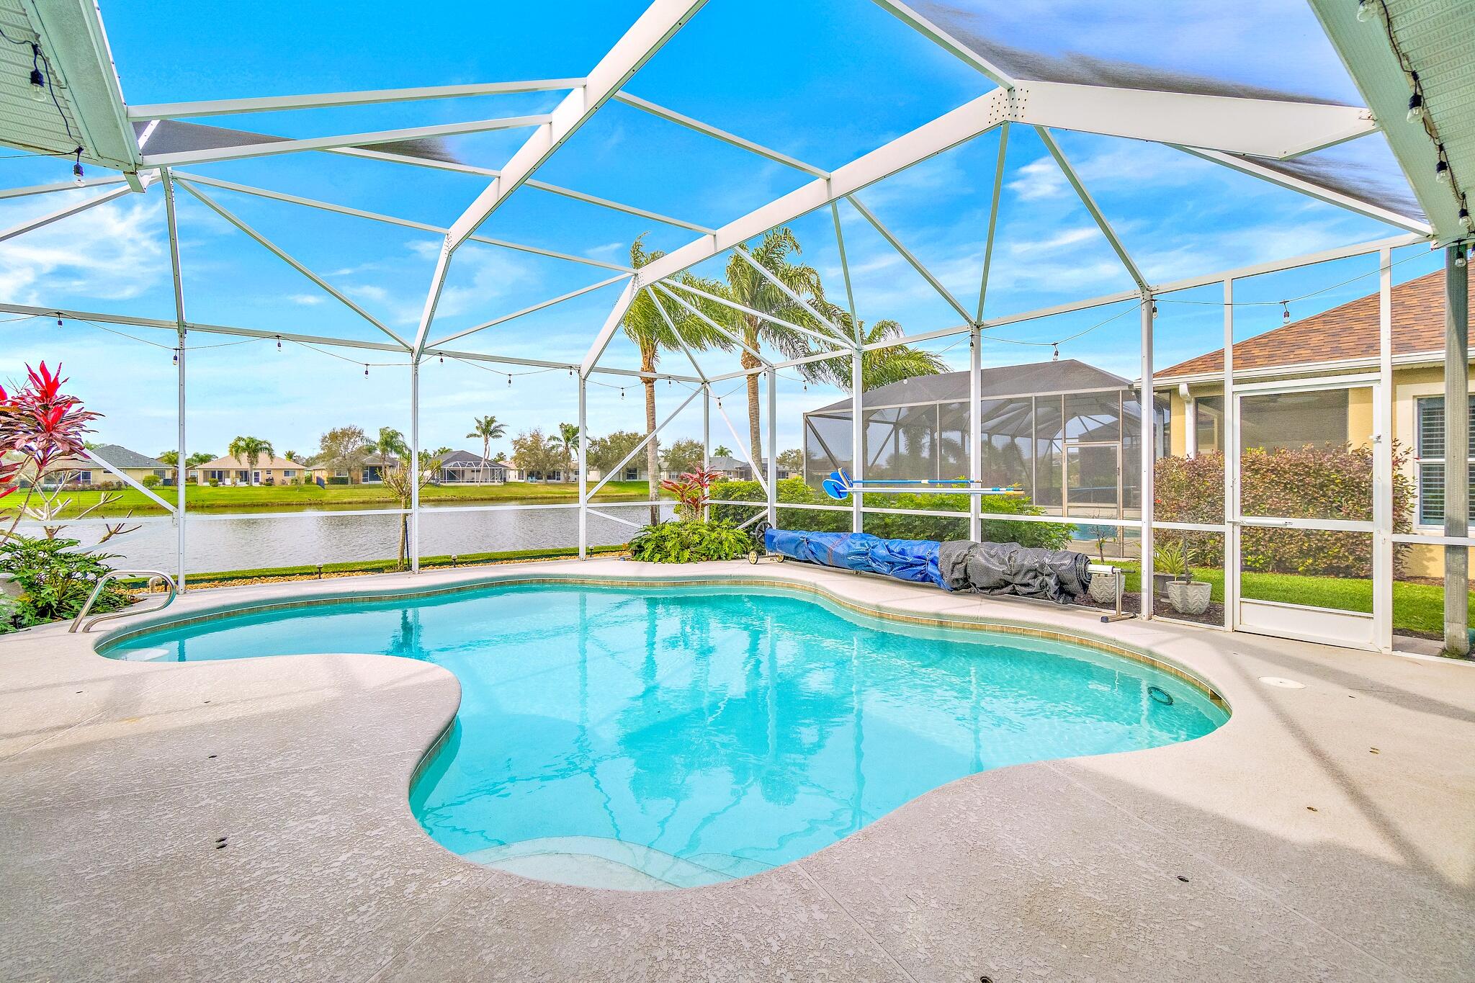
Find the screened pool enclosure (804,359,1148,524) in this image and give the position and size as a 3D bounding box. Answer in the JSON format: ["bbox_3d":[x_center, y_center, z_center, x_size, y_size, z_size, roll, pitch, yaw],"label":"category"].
[{"bbox_3d":[8.457,-0.875,17.607,6.900,3.800,13.000,1,2,40],"label":"screened pool enclosure"}]

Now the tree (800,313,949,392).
[{"bbox_3d":[3.966,-1.959,17.959,4.300,6.450,4.000,0,1,0],"label":"tree"}]

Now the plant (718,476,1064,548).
[{"bbox_3d":[1.746,0.519,9.828,1.100,1.380,6.485,-1,2,-40],"label":"plant"}]

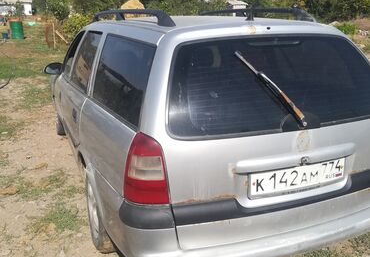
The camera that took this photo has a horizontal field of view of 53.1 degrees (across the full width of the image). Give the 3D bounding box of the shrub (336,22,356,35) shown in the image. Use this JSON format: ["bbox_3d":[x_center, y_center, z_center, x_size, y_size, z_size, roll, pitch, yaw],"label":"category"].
[{"bbox_3d":[9.935,-6.161,23.246,1.320,0.948,1.188,8,19,21],"label":"shrub"}]

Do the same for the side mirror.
[{"bbox_3d":[-1.381,-0.629,3.900,0.200,0.135,0.120,-6,19,-21],"label":"side mirror"}]

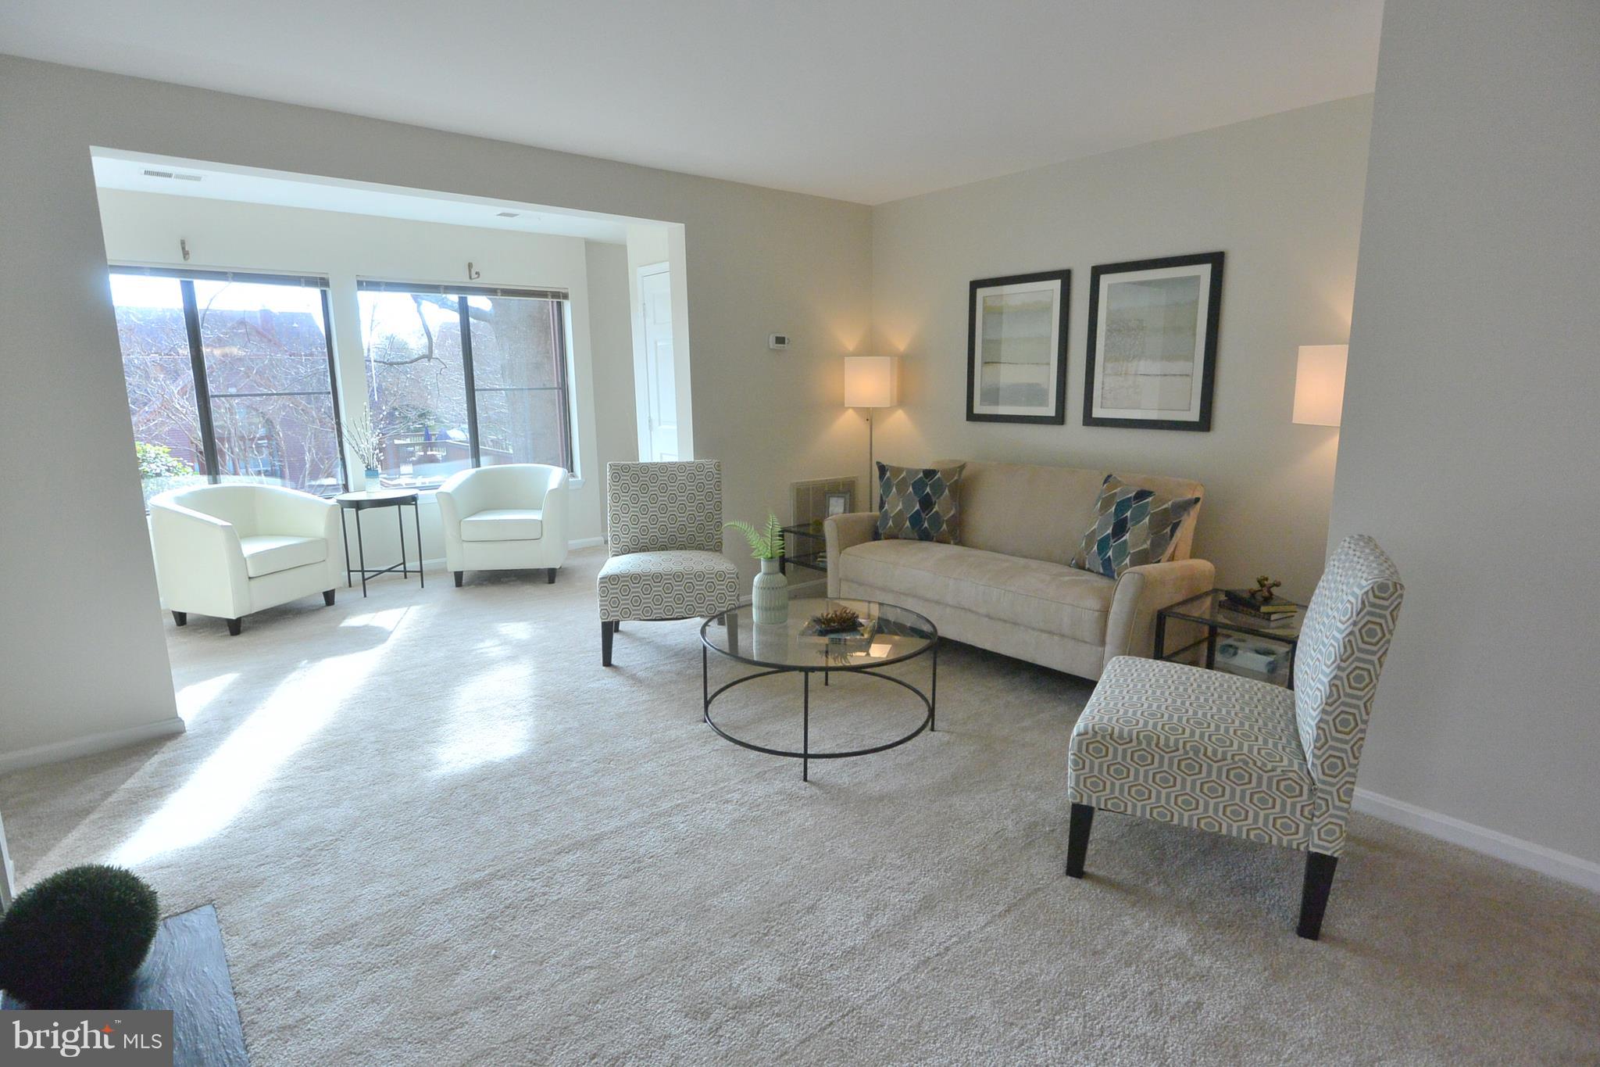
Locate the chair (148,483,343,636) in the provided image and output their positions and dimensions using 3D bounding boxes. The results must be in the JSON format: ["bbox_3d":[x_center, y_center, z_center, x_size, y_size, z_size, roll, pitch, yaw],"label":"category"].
[{"bbox_3d":[-3.303,0.116,4.771,0.680,0.730,0.750,4,12,22],"label":"chair"}]

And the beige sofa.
[{"bbox_3d":[1.028,0.139,4.042,0.860,0.845,1.810,-10,14,-39],"label":"beige sofa"}]

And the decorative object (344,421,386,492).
[{"bbox_3d":[-2.858,-0.506,5.299,0.250,0.507,0.220,-10,14,-39],"label":"decorative object"}]

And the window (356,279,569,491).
[{"bbox_3d":[-2.447,-1.113,6.064,1.500,1.480,0.100,-10,14,-39],"label":"window"}]

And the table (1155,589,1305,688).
[{"bbox_3d":[1.715,0.515,3.078,0.470,0.447,0.485,-10,14,-39],"label":"table"}]

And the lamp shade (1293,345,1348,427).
[{"bbox_3d":[2.079,-0.560,3.012,0.270,0.295,0.270,-4,11,-16],"label":"lamp shade"}]

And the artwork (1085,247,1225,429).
[{"bbox_3d":[1.716,-0.925,3.951,0.035,0.815,0.655,-10,14,-39],"label":"artwork"}]

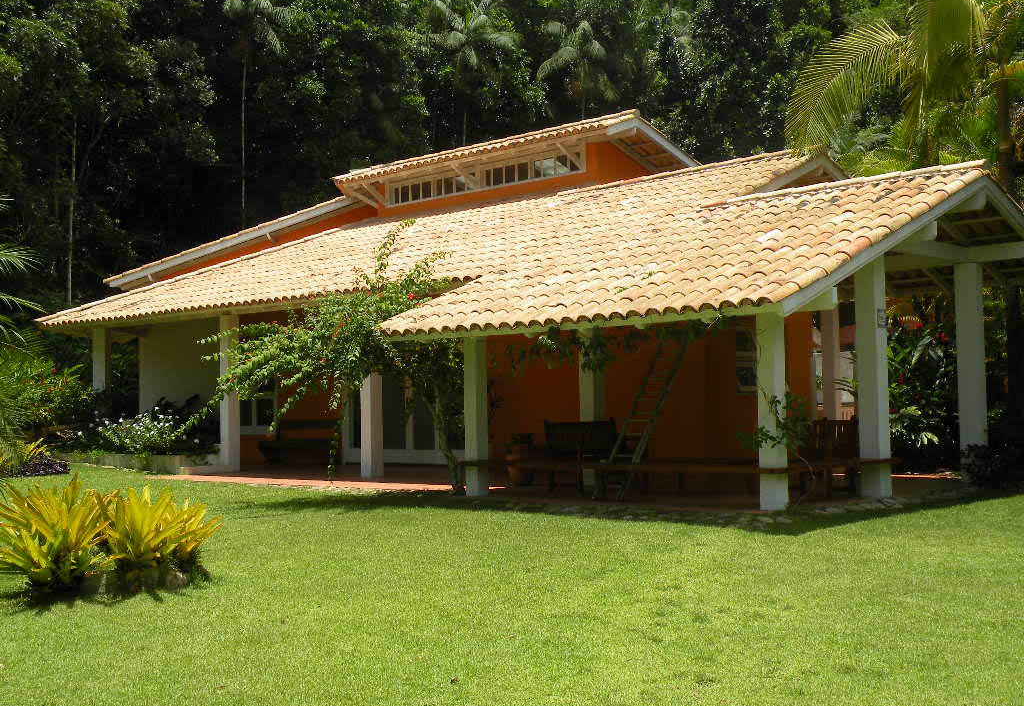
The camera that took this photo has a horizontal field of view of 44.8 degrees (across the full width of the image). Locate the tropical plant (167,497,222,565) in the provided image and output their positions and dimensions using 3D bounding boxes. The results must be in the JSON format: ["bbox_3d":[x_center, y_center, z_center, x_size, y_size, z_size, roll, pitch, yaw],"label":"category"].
[{"bbox_3d":[-2.373,1.322,9.200,0.470,0.500,0.450,-1,-3,0],"label":"tropical plant"}]

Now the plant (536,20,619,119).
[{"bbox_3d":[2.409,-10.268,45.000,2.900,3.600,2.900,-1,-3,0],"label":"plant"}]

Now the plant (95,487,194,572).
[{"bbox_3d":[-2.655,1.279,9.000,0.710,0.620,0.650,-1,-3,0],"label":"plant"}]

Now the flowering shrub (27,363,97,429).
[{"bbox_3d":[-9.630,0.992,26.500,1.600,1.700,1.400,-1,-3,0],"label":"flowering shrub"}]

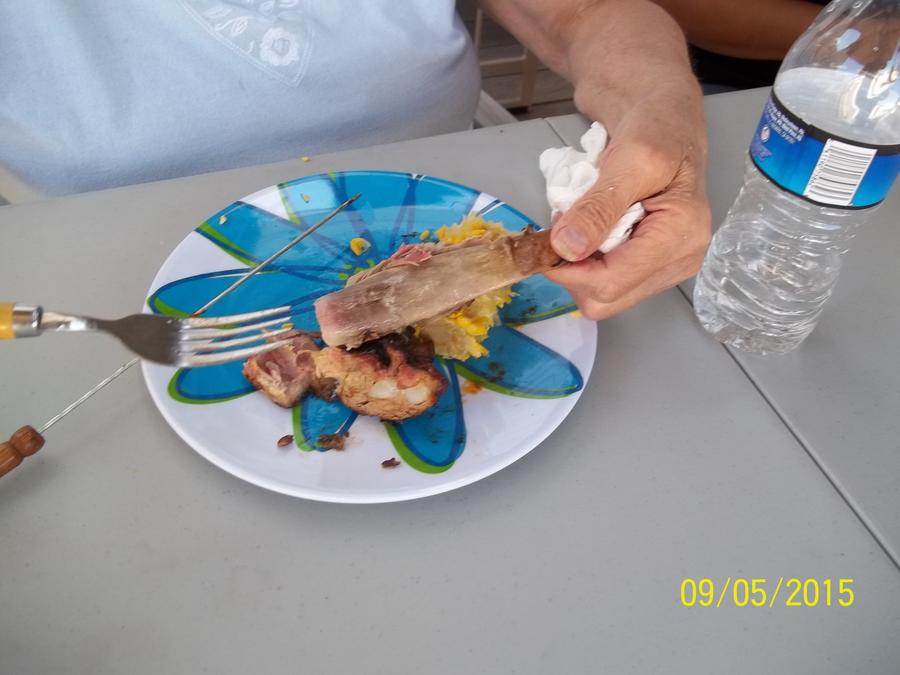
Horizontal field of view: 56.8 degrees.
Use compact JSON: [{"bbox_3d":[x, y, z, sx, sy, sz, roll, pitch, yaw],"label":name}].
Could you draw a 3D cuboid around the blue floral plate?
[{"bbox_3d":[-0.039,-0.008,0.412,0.219,0.020,0.219,1,48,-2],"label":"blue floral plate"}]

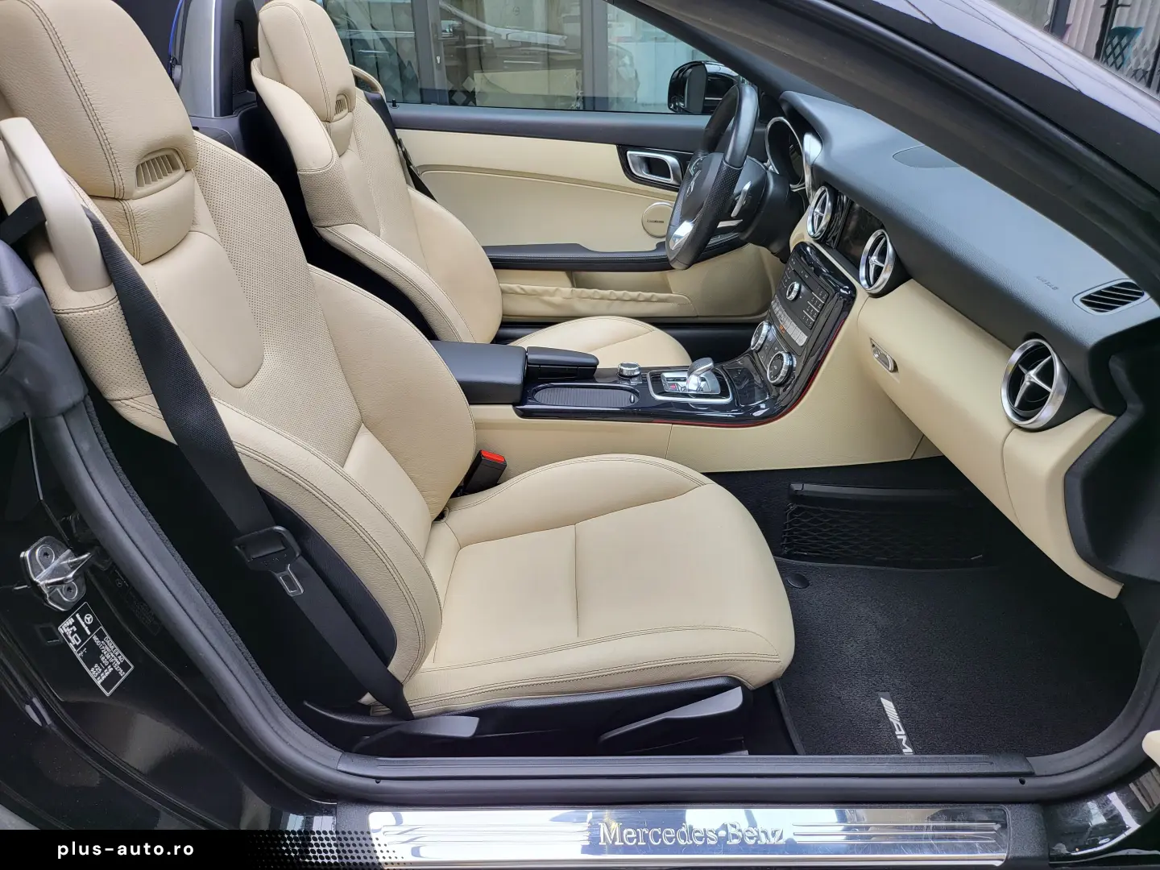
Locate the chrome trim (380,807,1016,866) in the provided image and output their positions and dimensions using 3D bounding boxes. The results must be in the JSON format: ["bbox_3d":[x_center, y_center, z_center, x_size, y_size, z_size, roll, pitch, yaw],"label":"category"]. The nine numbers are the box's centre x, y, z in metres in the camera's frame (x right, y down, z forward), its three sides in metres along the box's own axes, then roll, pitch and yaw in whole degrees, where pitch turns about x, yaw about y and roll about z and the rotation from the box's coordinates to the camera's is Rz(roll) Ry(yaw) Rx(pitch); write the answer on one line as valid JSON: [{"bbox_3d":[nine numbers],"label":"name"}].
[{"bbox_3d":[0.107,0.399,0.797,0.628,0.016,0.058,0,28,0],"label":"chrome trim"}]

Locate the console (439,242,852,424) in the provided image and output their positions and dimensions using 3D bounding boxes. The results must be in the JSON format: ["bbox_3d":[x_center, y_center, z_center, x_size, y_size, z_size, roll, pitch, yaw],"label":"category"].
[{"bbox_3d":[0.064,-0.178,1.322,0.675,0.250,0.255,0,28,0],"label":"console"}]

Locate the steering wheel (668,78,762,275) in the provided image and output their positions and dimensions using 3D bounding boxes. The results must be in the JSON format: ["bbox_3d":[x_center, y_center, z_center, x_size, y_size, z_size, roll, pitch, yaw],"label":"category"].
[{"bbox_3d":[0.269,-0.498,1.577,0.100,0.367,0.370,20,26,-10],"label":"steering wheel"}]

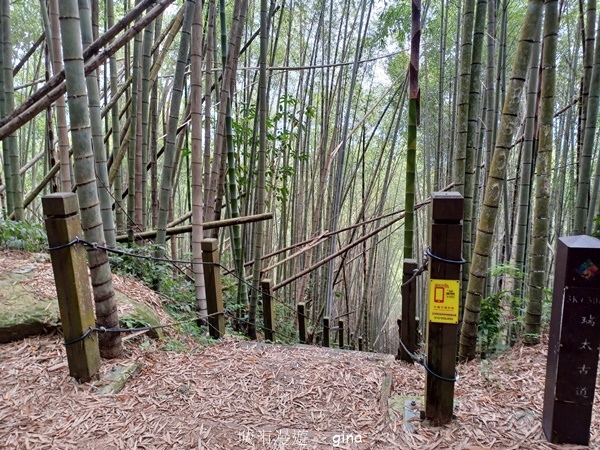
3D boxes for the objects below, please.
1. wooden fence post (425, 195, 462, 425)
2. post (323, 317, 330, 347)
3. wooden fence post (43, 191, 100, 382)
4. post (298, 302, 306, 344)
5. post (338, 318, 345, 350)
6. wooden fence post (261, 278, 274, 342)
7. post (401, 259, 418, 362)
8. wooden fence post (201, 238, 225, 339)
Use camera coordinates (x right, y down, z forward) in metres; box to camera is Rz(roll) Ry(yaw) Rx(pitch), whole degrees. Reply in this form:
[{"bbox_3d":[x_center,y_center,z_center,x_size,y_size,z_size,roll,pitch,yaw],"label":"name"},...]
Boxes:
[{"bbox_3d":[0.683,0.403,2.072,0.125,1.097,0.125,1,12,14],"label":"wooden fence post"},{"bbox_3d":[0.640,2.708,10.201,0.125,1.097,0.125,0,12,11],"label":"post"},{"bbox_3d":[-1.344,0.378,2.576,0.125,1.097,0.125,0,12,7],"label":"wooden fence post"},{"bbox_3d":[0.054,2.060,8.433,0.125,1.097,0.125,0,12,11],"label":"post"},{"bbox_3d":[1.159,3.147,11.969,0.125,1.097,0.125,0,12,11],"label":"post"},{"bbox_3d":[-0.491,1.417,6.873,0.125,1.097,0.125,0,12,11],"label":"wooden fence post"},{"bbox_3d":[1.146,0.907,4.535,0.125,1.097,0.125,2,12,17],"label":"post"},{"bbox_3d":[-0.938,0.707,4.700,0.125,1.097,0.125,1,12,13],"label":"wooden fence post"}]

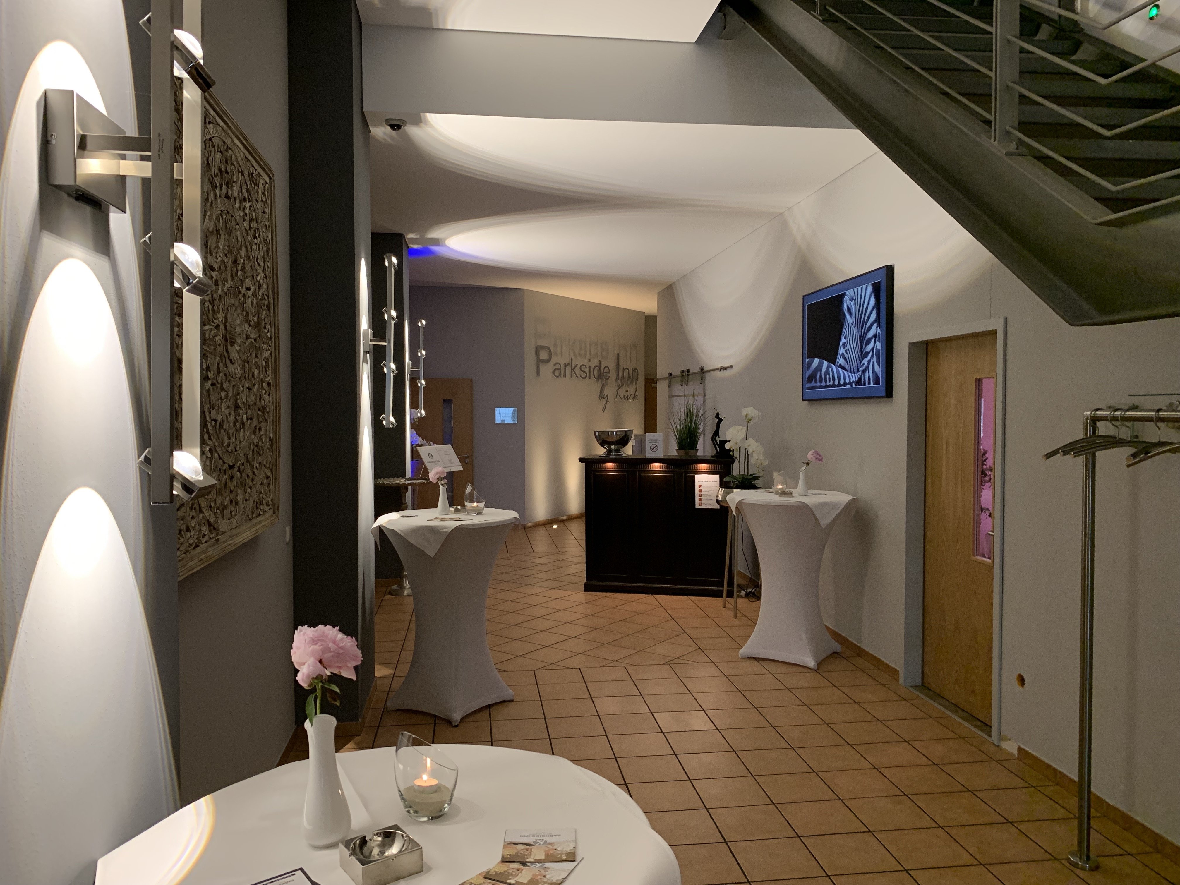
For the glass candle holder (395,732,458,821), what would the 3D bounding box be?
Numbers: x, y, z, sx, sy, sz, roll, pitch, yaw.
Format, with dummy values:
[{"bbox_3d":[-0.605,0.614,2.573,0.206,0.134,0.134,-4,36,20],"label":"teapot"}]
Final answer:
[{"bbox_3d":[-0.244,0.492,1.319,0.093,0.130,0.093,0,2,0],"label":"glass candle holder"}]

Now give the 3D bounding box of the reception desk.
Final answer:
[{"bbox_3d":[0.657,0.767,8.378,1.420,1.250,0.600,0,2,13],"label":"reception desk"}]

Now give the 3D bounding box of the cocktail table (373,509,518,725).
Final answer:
[{"bbox_3d":[-0.797,0.969,5.093,0.820,1.100,0.820,0,2,0],"label":"cocktail table"}]

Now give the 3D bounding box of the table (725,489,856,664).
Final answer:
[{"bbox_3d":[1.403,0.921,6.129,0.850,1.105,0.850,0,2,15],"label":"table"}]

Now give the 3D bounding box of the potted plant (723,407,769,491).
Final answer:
[{"bbox_3d":[1.295,0.062,7.388,0.370,0.700,0.350,0,2,0],"label":"potted plant"}]

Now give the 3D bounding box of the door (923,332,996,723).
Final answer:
[{"bbox_3d":[2.128,0.464,4.998,0.060,2.100,0.900,0,2,-7],"label":"door"}]

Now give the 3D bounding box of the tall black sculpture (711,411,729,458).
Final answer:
[{"bbox_3d":[1.181,-0.070,7.993,0.190,0.440,0.130,0,2,13],"label":"tall black sculpture"}]

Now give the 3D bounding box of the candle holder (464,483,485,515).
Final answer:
[{"bbox_3d":[-0.673,0.327,5.174,0.119,0.175,0.119,0,2,0],"label":"candle holder"}]

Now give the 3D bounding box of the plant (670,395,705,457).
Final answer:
[{"bbox_3d":[0.916,-0.151,8.310,0.360,0.590,0.360,0,2,0],"label":"plant"}]

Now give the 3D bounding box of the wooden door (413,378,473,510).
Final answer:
[{"bbox_3d":[-2.132,0.169,12.695,0.930,2.130,0.080,0,2,-7],"label":"wooden door"}]

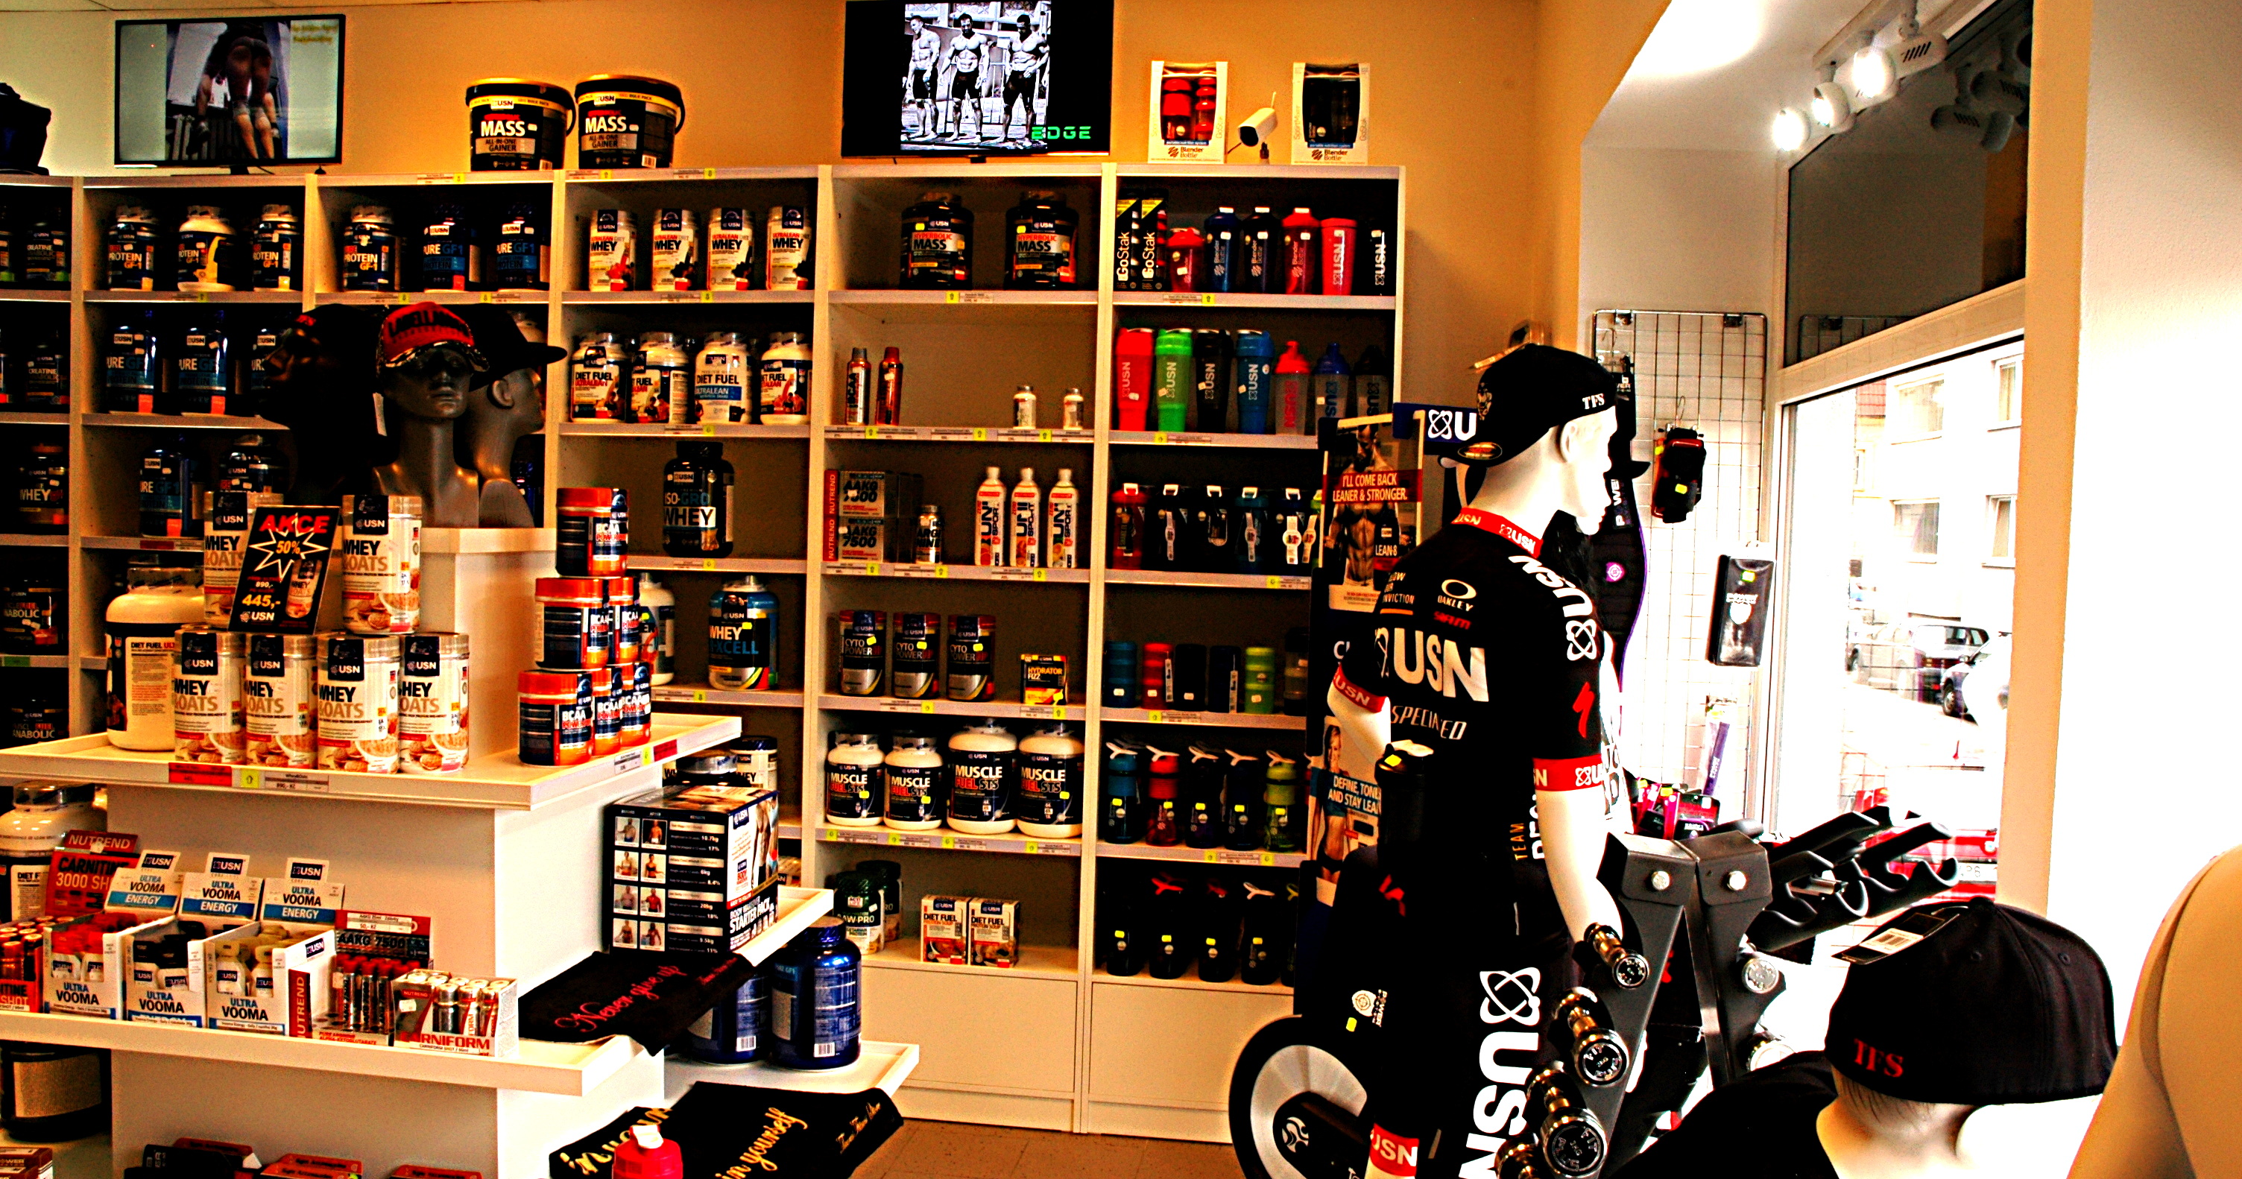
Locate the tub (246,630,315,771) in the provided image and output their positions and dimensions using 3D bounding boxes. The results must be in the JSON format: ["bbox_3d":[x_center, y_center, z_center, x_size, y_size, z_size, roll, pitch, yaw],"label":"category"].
[{"bbox_3d":[-1.405,0.183,2.816,0.125,0.223,0.125,2,3,-2],"label":"tub"}]

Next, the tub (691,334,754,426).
[{"bbox_3d":[-1.109,-0.584,4.664,0.155,0.245,0.155,1,2,0],"label":"tub"}]

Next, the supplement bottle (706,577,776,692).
[{"bbox_3d":[-1.048,0.117,4.634,0.184,0.307,0.184,2,2,6],"label":"supplement bottle"}]

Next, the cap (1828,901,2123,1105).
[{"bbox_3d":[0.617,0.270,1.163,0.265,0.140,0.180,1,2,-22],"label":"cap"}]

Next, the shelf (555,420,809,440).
[{"bbox_3d":[-1.165,-0.436,4.744,0.708,0.036,0.346,2,2,8],"label":"shelf"}]

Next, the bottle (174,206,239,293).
[{"bbox_3d":[-2.634,-0.981,4.844,0.149,0.255,0.149,2,2,12],"label":"bottle"}]

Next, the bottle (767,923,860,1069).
[{"bbox_3d":[-0.636,0.843,3.500,0.180,0.285,0.180,2,2,8],"label":"bottle"}]

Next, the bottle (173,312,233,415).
[{"bbox_3d":[-2.650,-0.654,4.846,0.172,0.295,0.172,2,2,8],"label":"bottle"}]

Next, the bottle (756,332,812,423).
[{"bbox_3d":[-0.910,-0.578,4.601,0.155,0.252,0.155,2,2,18],"label":"bottle"}]

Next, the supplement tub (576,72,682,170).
[{"bbox_3d":[-1.425,-1.323,4.869,0.300,0.257,0.285,2,3,0],"label":"supplement tub"}]

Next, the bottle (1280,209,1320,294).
[{"bbox_3d":[0.455,-0.852,4.277,0.097,0.228,0.097,2,2,15],"label":"bottle"}]

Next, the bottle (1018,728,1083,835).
[{"bbox_3d":[-0.187,0.509,4.490,0.182,0.283,0.182,2,2,0],"label":"bottle"}]

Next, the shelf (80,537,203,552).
[{"bbox_3d":[-2.631,-0.130,4.962,0.695,0.036,0.346,2,2,8],"label":"shelf"}]

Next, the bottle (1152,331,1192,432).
[{"bbox_3d":[0.140,-0.551,4.422,0.101,0.270,0.101,2,2,3],"label":"bottle"}]

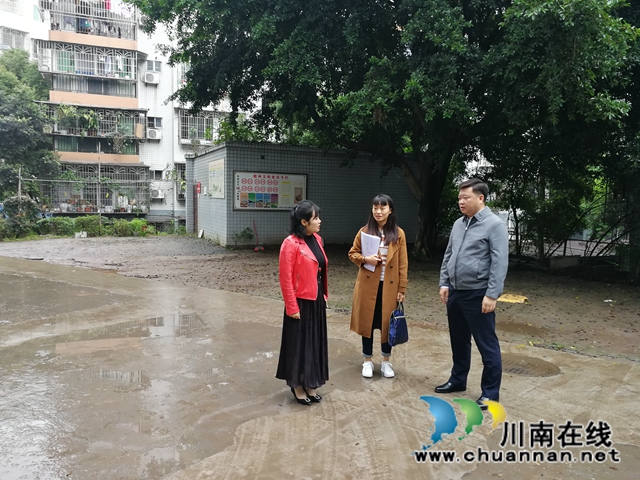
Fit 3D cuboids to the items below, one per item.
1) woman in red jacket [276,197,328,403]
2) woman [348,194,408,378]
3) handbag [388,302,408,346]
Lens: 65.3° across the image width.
[{"bbox_3d":[-0.126,0.486,3.934,0.420,1.575,0.450,4,5,40],"label":"woman in red jacket"},{"bbox_3d":[0.541,0.417,4.504,0.530,1.639,0.360,1,4,7],"label":"woman"},{"bbox_3d":[0.700,0.753,4.450,0.100,0.380,0.260,3,5,33],"label":"handbag"}]

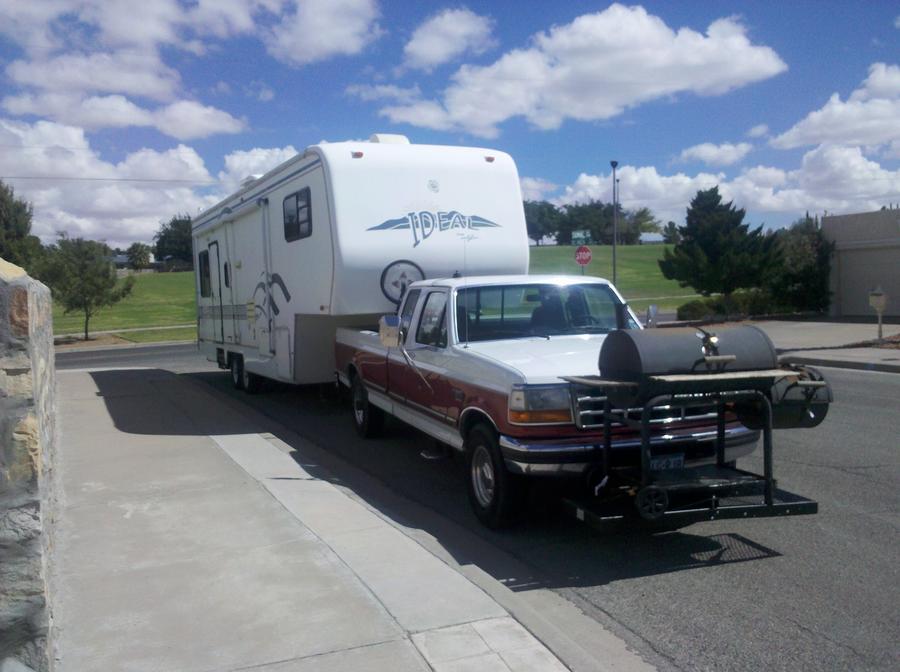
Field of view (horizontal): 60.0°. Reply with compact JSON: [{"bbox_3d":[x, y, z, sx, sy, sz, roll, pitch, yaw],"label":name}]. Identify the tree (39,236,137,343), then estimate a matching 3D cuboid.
[{"bbox_3d":[-13.500,-1.769,29.000,3.500,3.900,3.500,-1,3,0],"label":"tree"}]

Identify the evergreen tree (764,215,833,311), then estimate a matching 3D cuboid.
[{"bbox_3d":[13.426,-2.774,30.000,2.800,3.800,2.800,-1,3,0],"label":"evergreen tree"}]

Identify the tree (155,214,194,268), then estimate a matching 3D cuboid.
[{"bbox_3d":[-36.070,-12.810,105.000,7.000,7.000,7.000,-1,3,0],"label":"tree"}]

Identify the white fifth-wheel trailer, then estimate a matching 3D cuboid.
[{"bbox_3d":[-2.375,-0.855,13.969,2.500,3.740,10.400,-3,4,-26],"label":"white fifth-wheel trailer"}]

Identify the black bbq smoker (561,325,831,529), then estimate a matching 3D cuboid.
[{"bbox_3d":[1.574,0.535,5.049,1.700,1.200,0.700,-2,4,-13],"label":"black bbq smoker"}]

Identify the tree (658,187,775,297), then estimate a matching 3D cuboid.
[{"bbox_3d":[10.952,-3.472,32.000,4.800,5.350,4.800,-1,3,0],"label":"tree"}]

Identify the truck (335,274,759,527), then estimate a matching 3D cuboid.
[{"bbox_3d":[0.400,0.356,8.139,2.100,1.880,5.970,-3,4,-20],"label":"truck"}]

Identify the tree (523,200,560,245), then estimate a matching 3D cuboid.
[{"bbox_3d":[11.799,-15.304,105.000,6.200,6.000,6.200,-1,3,0],"label":"tree"}]

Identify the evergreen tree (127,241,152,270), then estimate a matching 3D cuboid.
[{"bbox_3d":[-41.868,-10.720,105.000,3.500,3.800,3.500,-1,3,0],"label":"evergreen tree"}]

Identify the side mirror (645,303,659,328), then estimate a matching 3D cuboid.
[{"bbox_3d":[1.936,-0.187,7.480,0.180,0.250,0.100,-3,4,-20],"label":"side mirror"}]

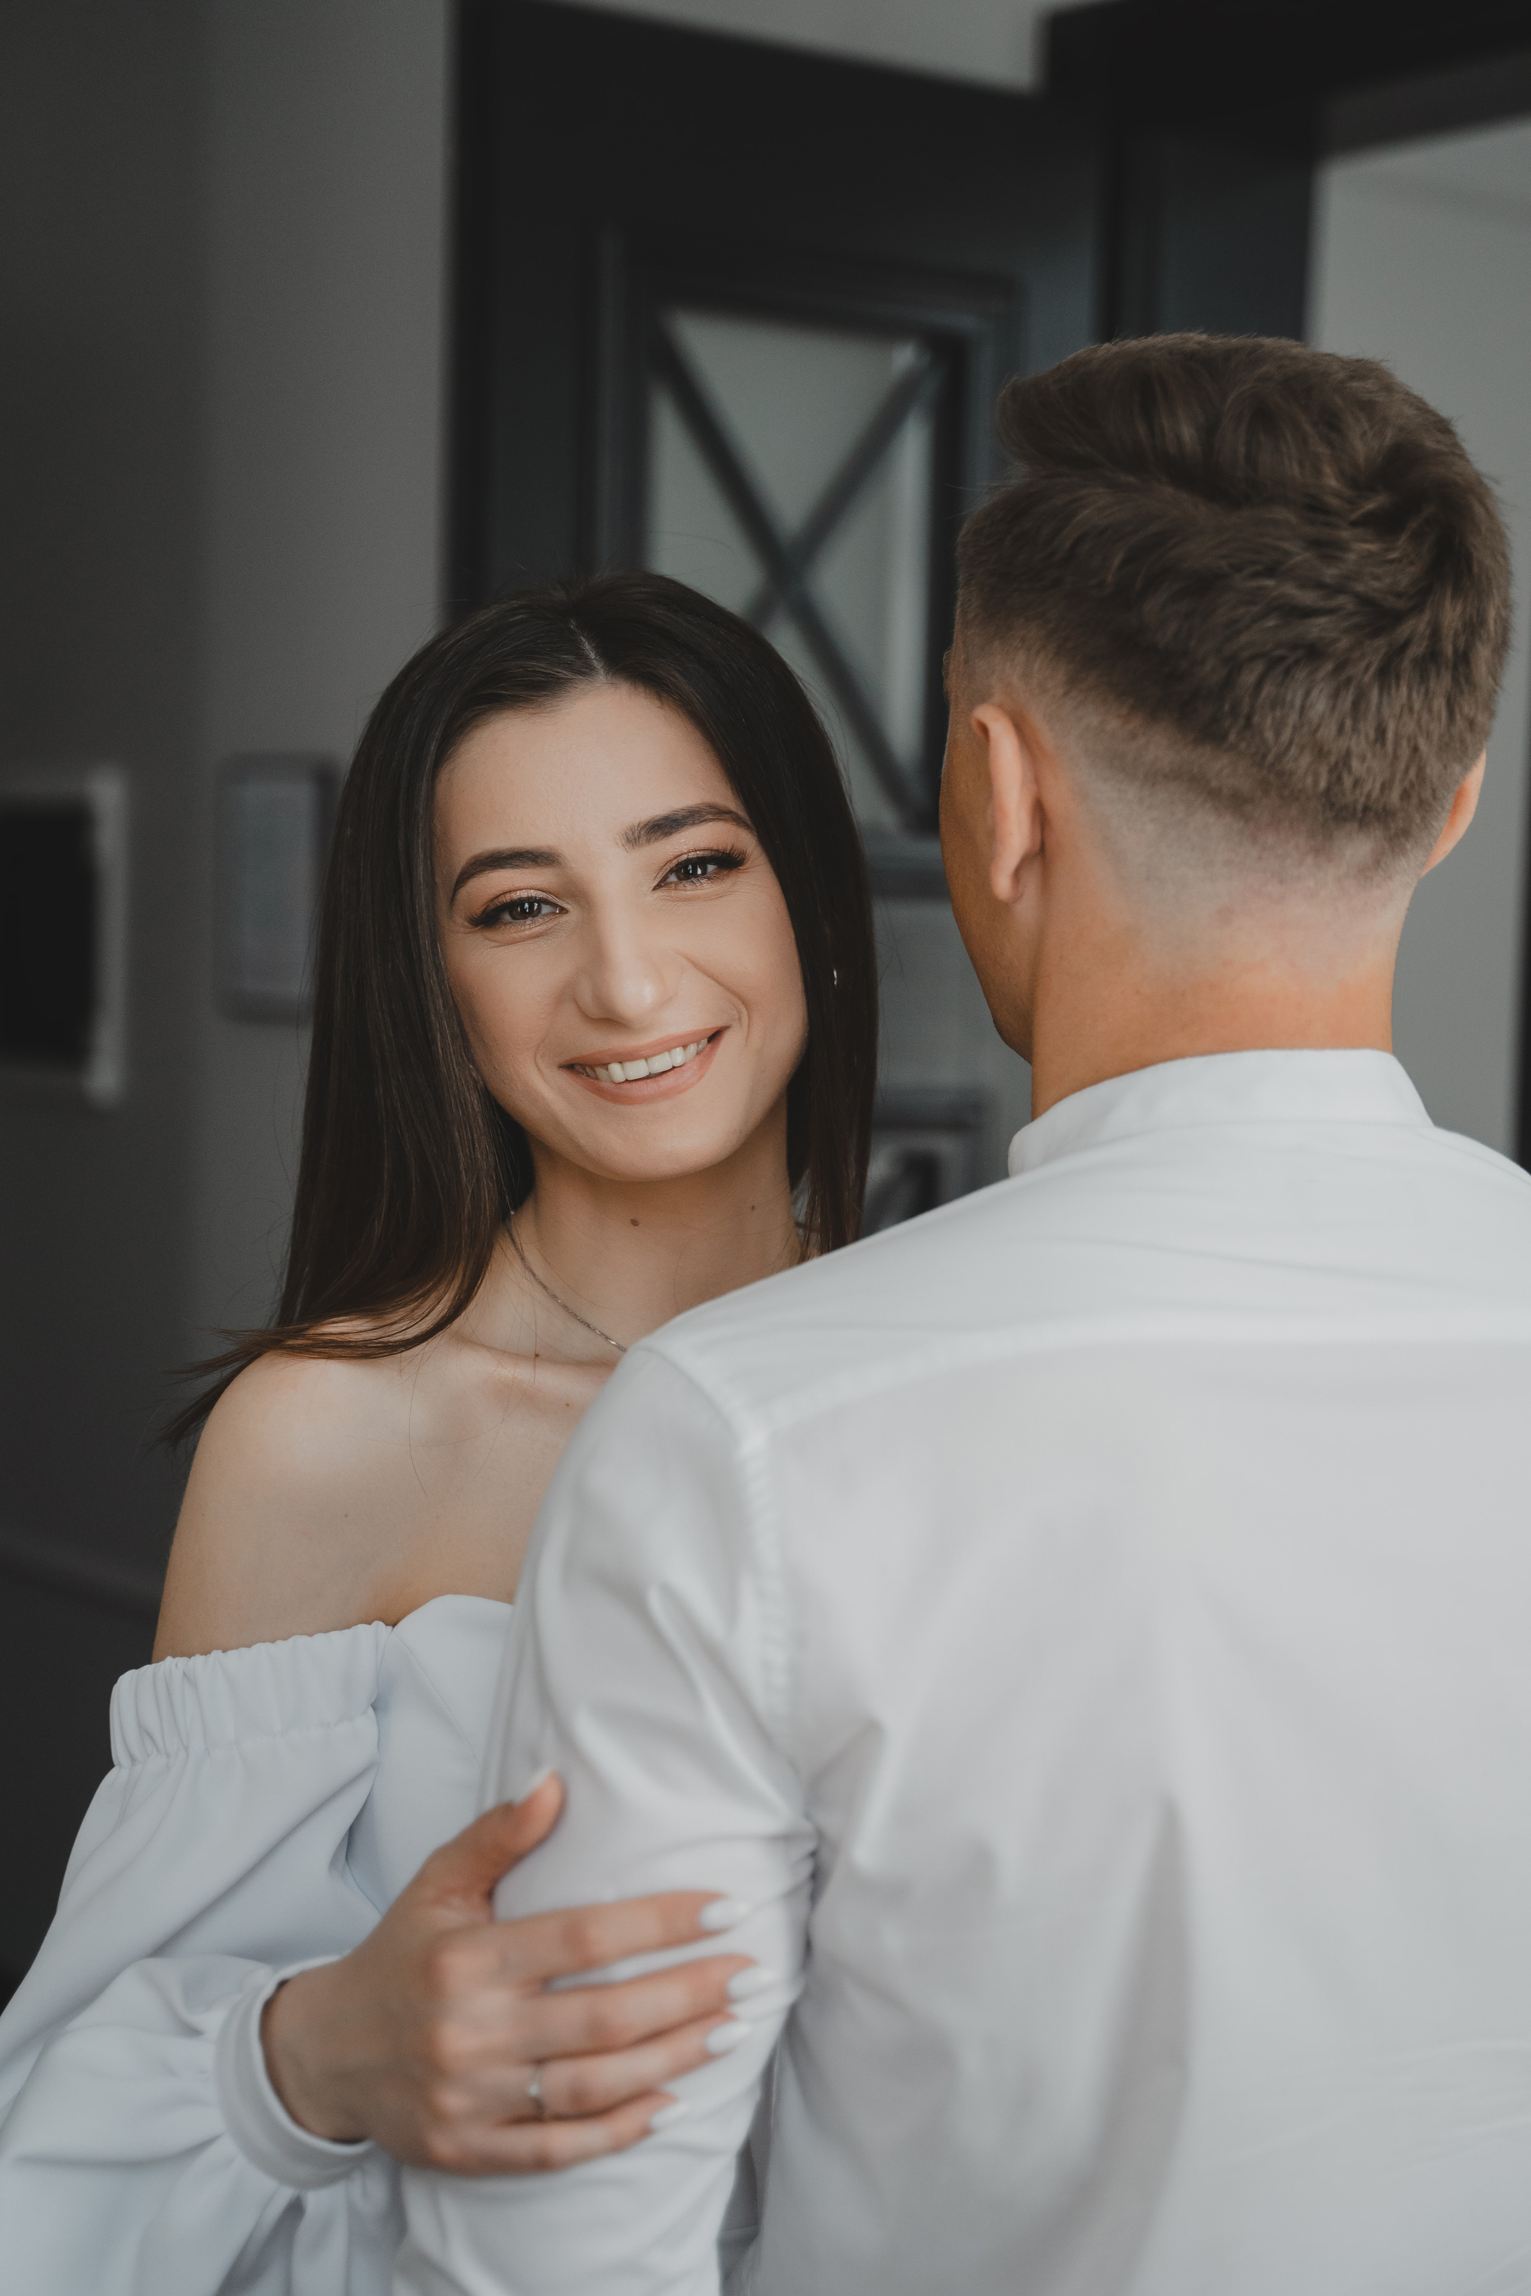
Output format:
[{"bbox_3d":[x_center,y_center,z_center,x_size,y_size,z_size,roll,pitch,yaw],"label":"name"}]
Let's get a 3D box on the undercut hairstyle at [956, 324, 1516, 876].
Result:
[{"bbox_3d":[0.152,-0.178,1.140,0.170,0.170,0.200,-1,6,-21],"label":"undercut hairstyle"}]

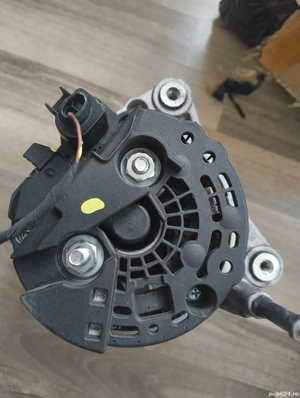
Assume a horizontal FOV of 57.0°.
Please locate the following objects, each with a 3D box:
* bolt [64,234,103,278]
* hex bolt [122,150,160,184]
[{"bbox_3d":[-0.036,0.030,0.143,0.022,0.015,0.022,0,83,0],"label":"bolt"},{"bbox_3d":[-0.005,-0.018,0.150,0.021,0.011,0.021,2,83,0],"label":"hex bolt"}]

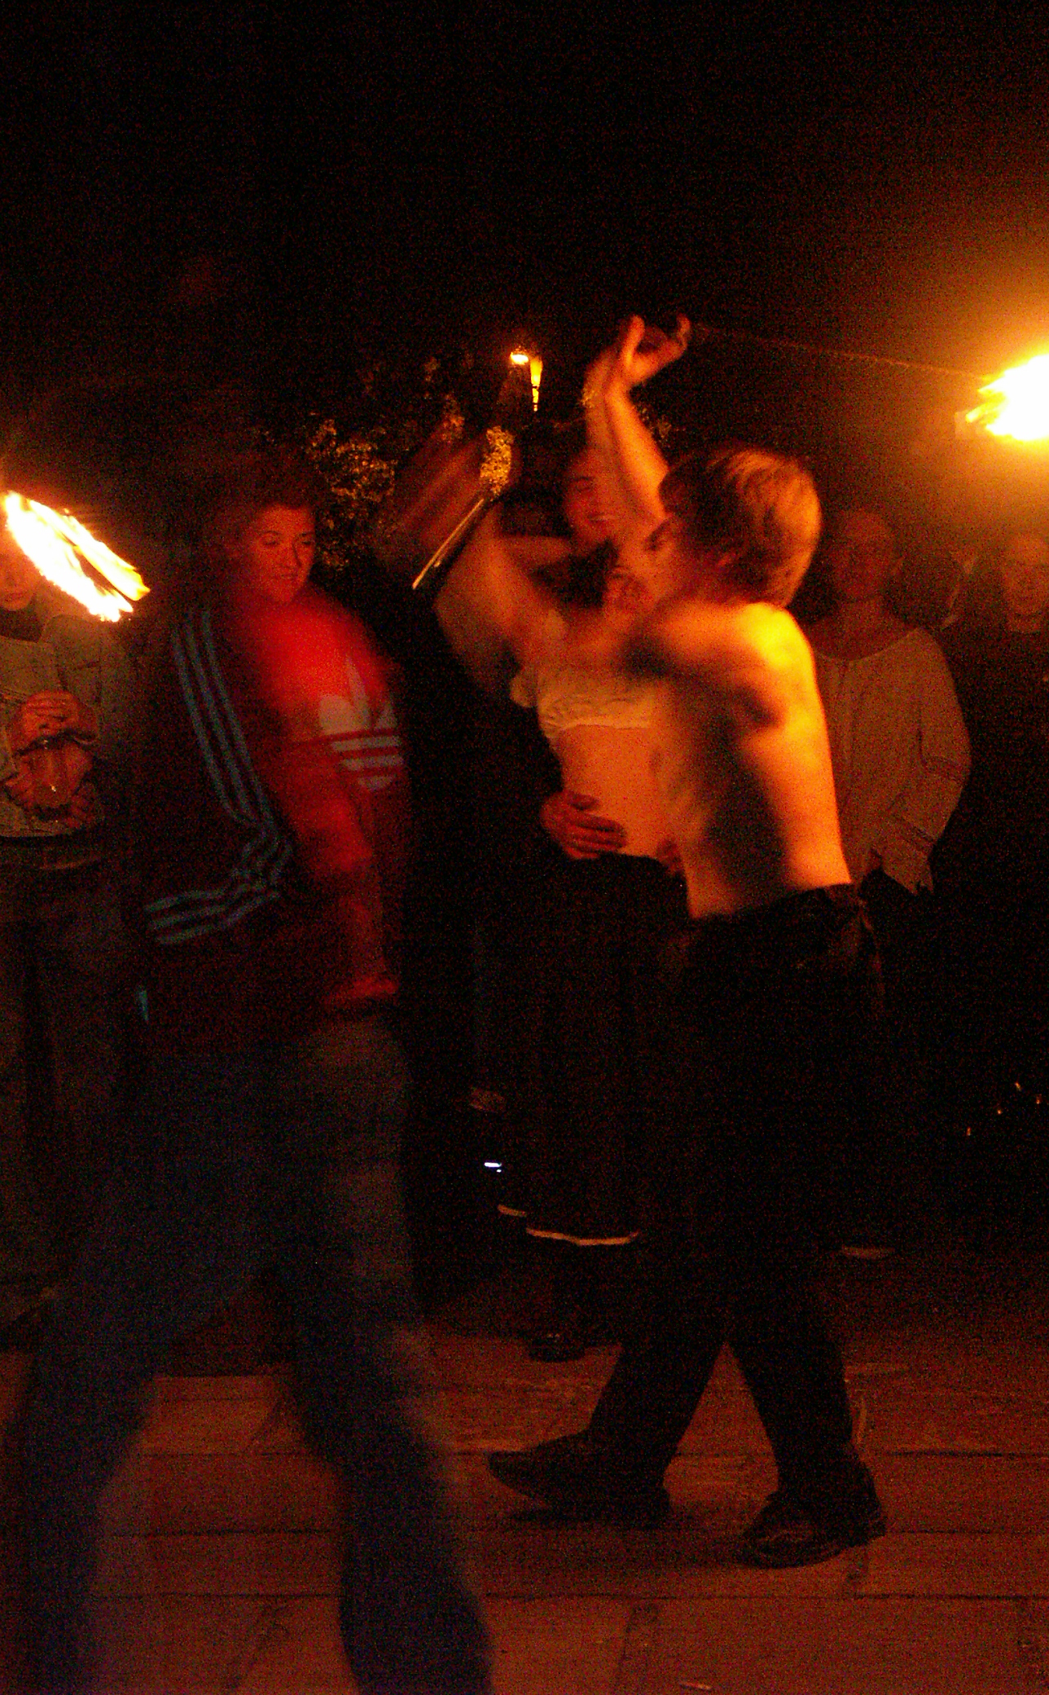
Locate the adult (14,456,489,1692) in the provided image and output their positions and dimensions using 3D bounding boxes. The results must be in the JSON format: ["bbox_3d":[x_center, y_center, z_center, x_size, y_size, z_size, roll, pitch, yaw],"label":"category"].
[{"bbox_3d":[-0.344,0.303,4.870,0.600,1.690,0.500,1,3,15],"label":"adult"}]

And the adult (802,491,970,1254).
[{"bbox_3d":[0.802,0.078,9.064,0.520,1.740,0.320,1,3,14],"label":"adult"}]

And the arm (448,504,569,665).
[{"bbox_3d":[-0.033,-0.517,7.684,0.250,0.330,0.240,1,3,12],"label":"arm"}]

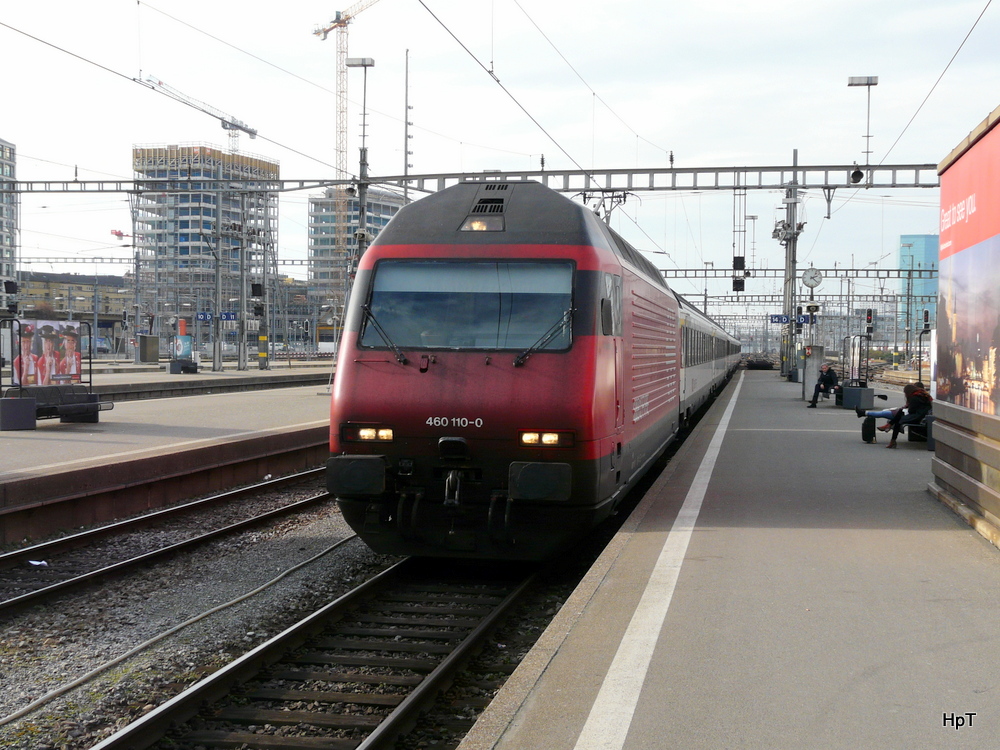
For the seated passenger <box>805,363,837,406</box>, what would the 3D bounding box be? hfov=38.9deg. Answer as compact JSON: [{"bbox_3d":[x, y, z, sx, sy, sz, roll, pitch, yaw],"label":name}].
[{"bbox_3d":[10.200,0.358,44.700,0.880,1.360,0.580,0,1,-10],"label":"seated passenger"}]

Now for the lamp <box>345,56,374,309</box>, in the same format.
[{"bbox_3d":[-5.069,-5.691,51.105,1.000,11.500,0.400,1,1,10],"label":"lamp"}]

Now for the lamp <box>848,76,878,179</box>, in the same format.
[{"bbox_3d":[12.308,-8.352,48.031,1.000,3.508,0.400,1,1,10],"label":"lamp"}]

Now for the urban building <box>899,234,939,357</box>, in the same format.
[{"bbox_3d":[439.515,-81.584,1476.000,47.000,126.000,38.000,1,1,10],"label":"urban building"}]

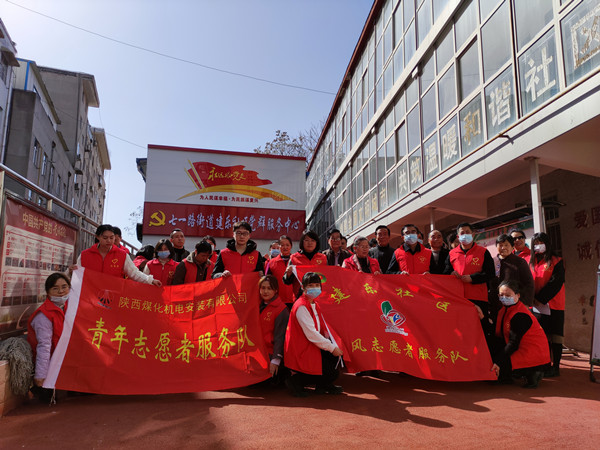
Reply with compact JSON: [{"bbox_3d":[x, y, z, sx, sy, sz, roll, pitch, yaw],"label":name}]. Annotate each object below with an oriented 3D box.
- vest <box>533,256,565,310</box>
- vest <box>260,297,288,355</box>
[{"bbox_3d":[2.839,0.663,4.950,0.420,0.600,0.270,-8,-12,43],"label":"vest"},{"bbox_3d":[-0.292,0.991,4.150,0.450,0.620,0.290,-4,-10,27],"label":"vest"}]

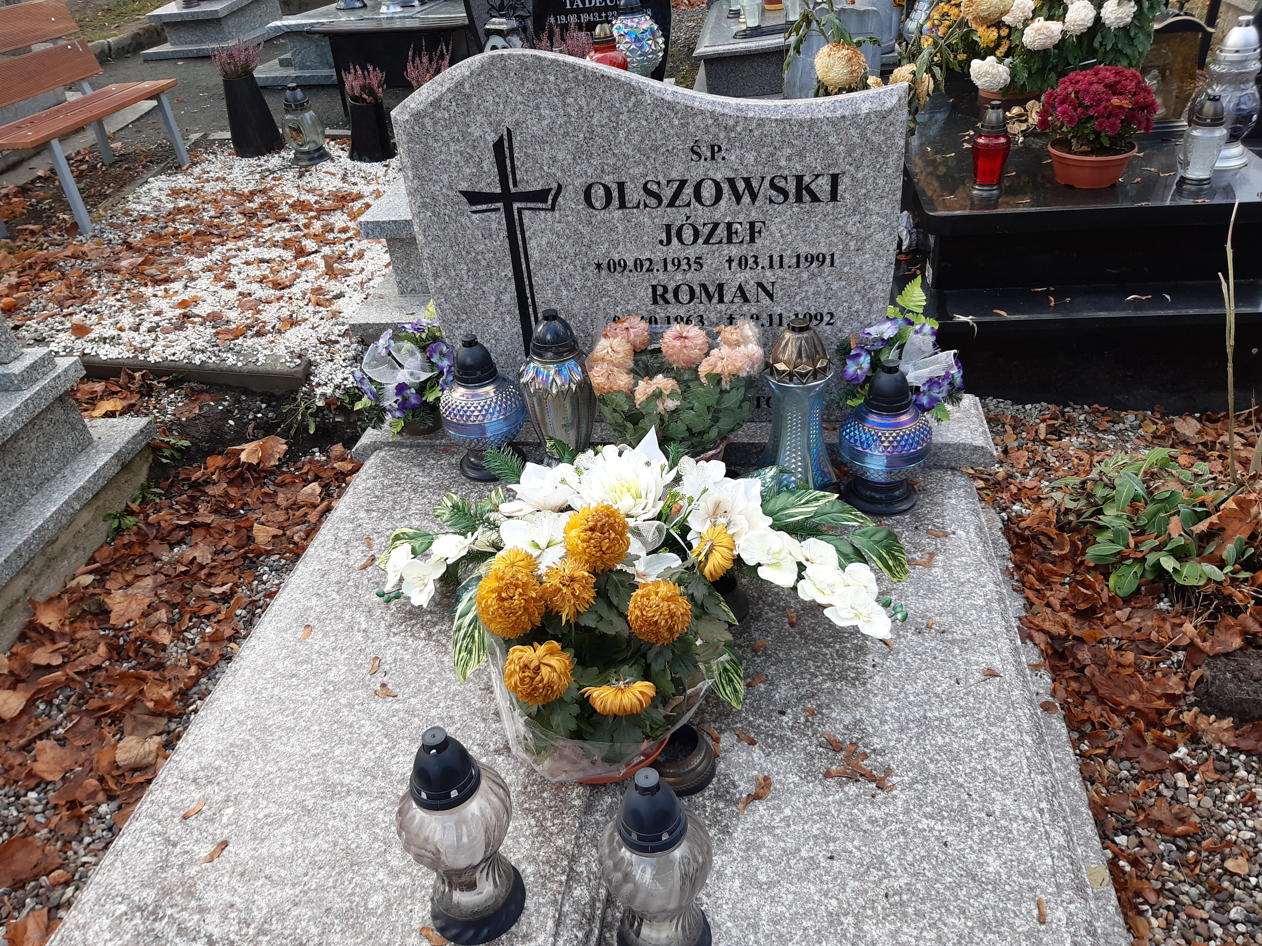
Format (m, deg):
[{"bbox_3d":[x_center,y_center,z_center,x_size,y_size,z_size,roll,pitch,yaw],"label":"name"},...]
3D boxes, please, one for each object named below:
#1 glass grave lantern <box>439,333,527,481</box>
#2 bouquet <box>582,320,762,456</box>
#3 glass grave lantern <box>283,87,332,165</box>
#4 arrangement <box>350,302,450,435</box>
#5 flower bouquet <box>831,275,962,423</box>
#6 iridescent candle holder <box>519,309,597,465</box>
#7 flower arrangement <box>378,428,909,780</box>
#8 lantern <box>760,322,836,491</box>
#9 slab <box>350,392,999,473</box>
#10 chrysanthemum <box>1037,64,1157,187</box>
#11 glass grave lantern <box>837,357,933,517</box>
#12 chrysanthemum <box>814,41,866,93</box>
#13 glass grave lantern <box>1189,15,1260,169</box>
[{"bbox_3d":[-0.271,-0.129,1.723,0.156,0.268,0.156,0,33,9],"label":"glass grave lantern"},{"bbox_3d":[0.088,-0.126,1.752,0.295,0.295,0.270,1,34,10],"label":"bouquet"},{"bbox_3d":[-1.680,-1.795,4.836,0.205,0.360,0.205,-1,34,7],"label":"glass grave lantern"},{"bbox_3d":[-0.431,-0.195,1.814,0.205,0.245,0.185,10,35,22],"label":"arrangement"},{"bbox_3d":[0.474,-0.221,1.679,0.235,0.270,0.200,-10,33,-8],"label":"flower bouquet"},{"bbox_3d":[-0.125,-0.141,1.677,0.137,0.316,0.137,0,33,9],"label":"iridescent candle holder"},{"bbox_3d":[0.005,0.139,1.344,0.765,0.315,0.510,1,34,10],"label":"flower arrangement"},{"bbox_3d":[0.301,-0.126,1.704,0.138,0.314,0.138,1,34,10],"label":"lantern"},{"bbox_3d":[0.061,-0.081,1.866,1.220,0.070,0.201,0,33,9],"label":"slab"},{"bbox_3d":[1.149,-0.869,2.339,0.285,0.260,0.280,1,34,10],"label":"chrysanthemum"},{"bbox_3d":[0.426,-0.069,1.580,0.156,0.268,0.156,0,33,9],"label":"glass grave lantern"},{"bbox_3d":[0.542,-1.049,2.450,0.132,0.122,0.132,1,34,10],"label":"chrysanthemum"},{"bbox_3d":[1.489,-0.961,2.364,0.175,0.330,0.175,1,34,10],"label":"glass grave lantern"}]

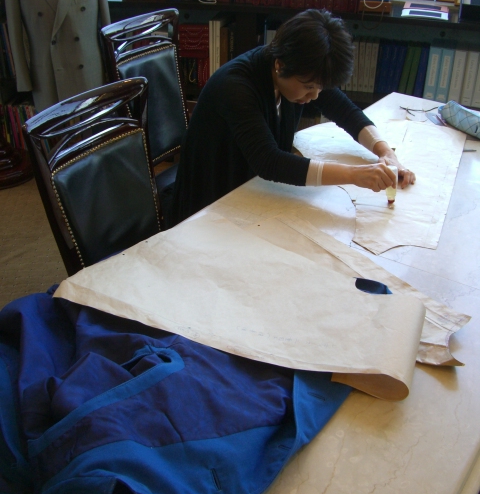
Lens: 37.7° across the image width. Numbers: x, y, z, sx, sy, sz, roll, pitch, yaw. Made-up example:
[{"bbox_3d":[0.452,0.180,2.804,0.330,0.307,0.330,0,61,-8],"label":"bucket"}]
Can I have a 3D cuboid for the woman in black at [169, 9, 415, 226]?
[{"bbox_3d":[0.138,-0.140,2.204,0.869,1.182,0.566,23,35,34],"label":"woman in black"}]

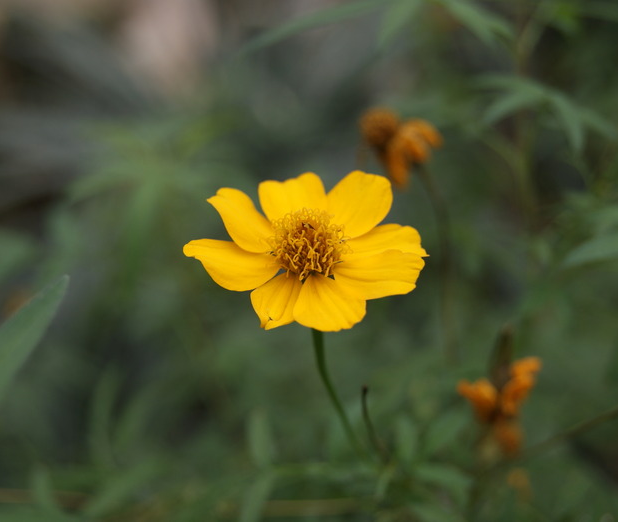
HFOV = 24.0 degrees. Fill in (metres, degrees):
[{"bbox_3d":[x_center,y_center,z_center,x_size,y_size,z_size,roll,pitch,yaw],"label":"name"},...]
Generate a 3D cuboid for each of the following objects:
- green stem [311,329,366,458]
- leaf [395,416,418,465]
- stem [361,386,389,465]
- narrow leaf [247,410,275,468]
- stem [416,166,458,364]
[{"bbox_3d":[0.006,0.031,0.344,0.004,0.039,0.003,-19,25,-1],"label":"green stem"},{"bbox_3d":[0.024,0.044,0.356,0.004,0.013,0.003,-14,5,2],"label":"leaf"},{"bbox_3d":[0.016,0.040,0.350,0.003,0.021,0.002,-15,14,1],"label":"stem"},{"bbox_3d":[-0.012,0.044,0.363,0.005,0.016,0.003,-11,7,-3],"label":"narrow leaf"},{"bbox_3d":[0.035,0.001,0.383,0.005,0.055,0.004,-10,11,5],"label":"stem"}]

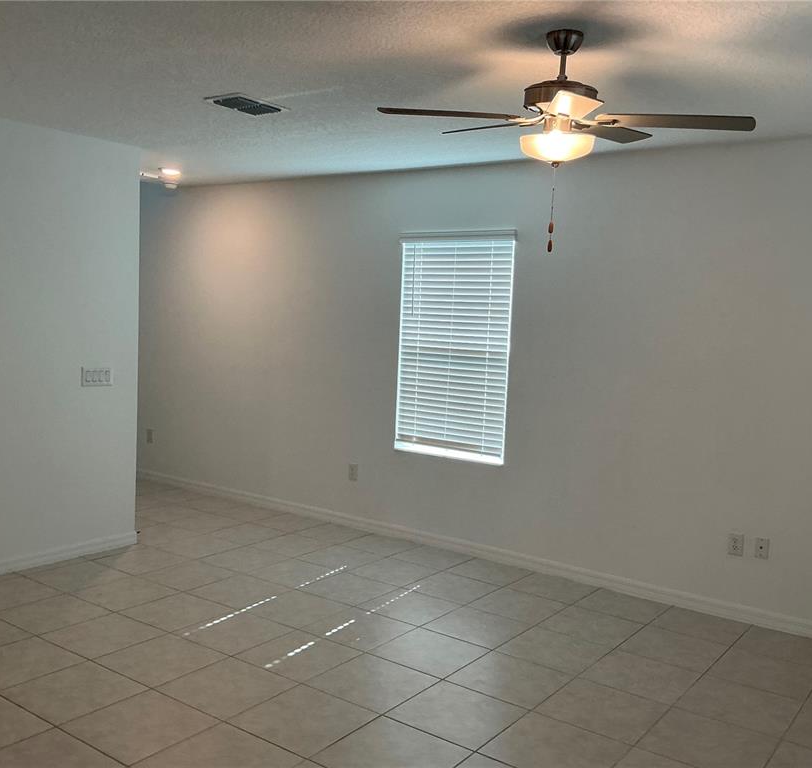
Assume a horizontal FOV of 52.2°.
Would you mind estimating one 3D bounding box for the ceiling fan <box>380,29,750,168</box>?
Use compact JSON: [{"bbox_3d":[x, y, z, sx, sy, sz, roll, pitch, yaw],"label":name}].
[{"bbox_3d":[0.545,-1.008,2.949,1.290,0.460,1.260,3,5,3],"label":"ceiling fan"}]

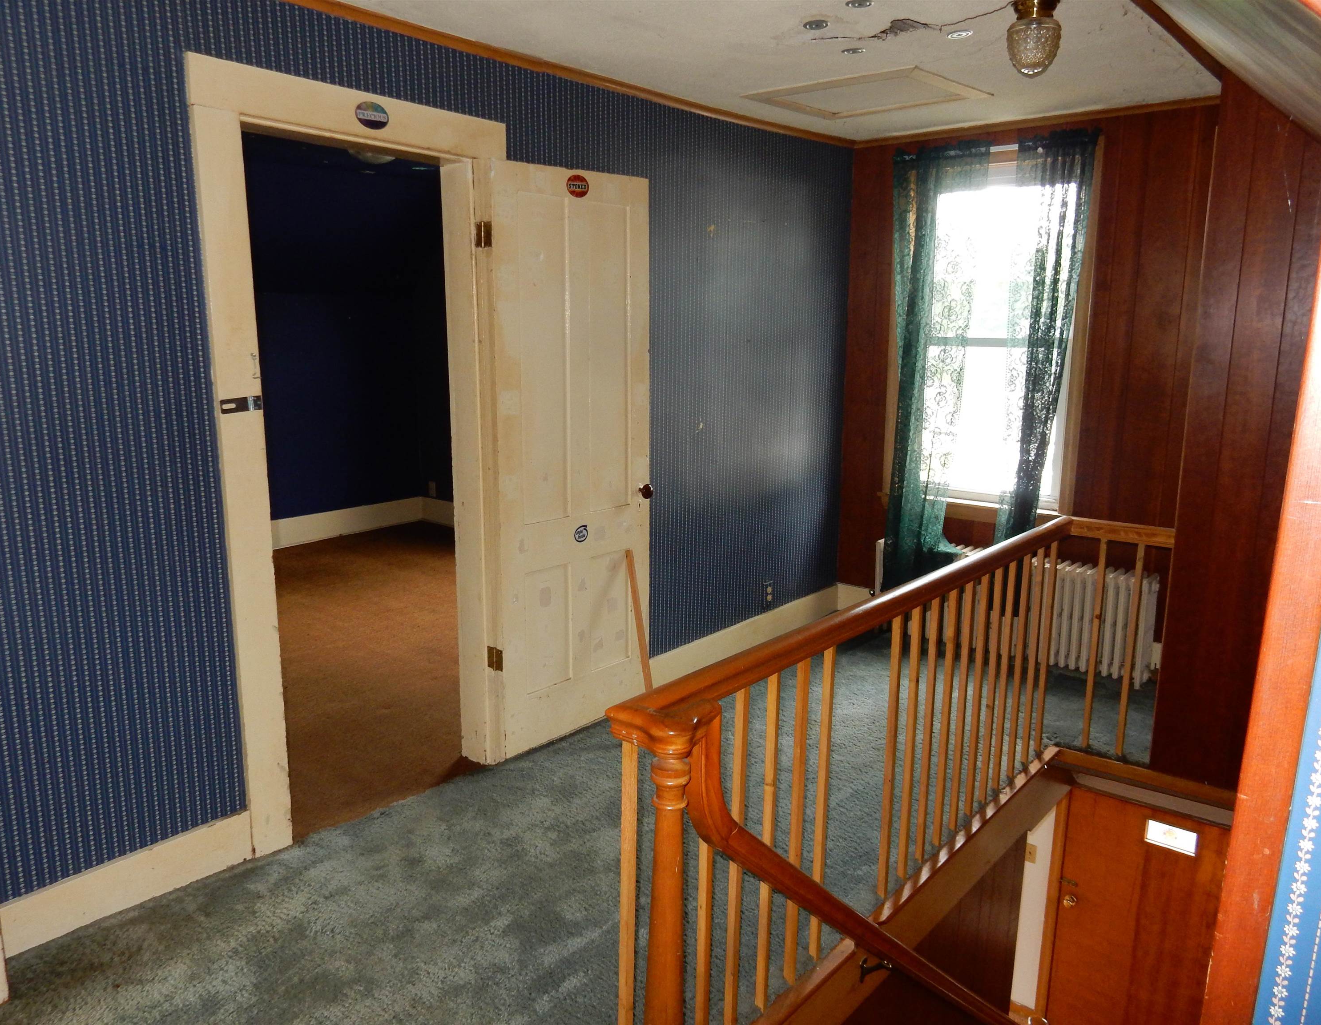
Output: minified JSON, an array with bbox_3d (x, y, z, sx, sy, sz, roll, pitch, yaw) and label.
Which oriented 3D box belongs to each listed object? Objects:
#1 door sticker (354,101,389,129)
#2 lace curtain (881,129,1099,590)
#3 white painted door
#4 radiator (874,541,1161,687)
[{"bbox_3d":[-0.815,-1.126,2.797,0.004,0.075,0.113,9,13,38],"label":"door sticker"},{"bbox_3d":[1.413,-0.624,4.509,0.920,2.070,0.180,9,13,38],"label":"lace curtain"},{"bbox_3d":[-0.302,-0.176,3.532,0.040,1.985,0.715,10,14,43],"label":"white painted door"},{"bbox_3d":[1.584,0.427,4.540,1.240,0.477,0.172,9,13,38],"label":"radiator"}]

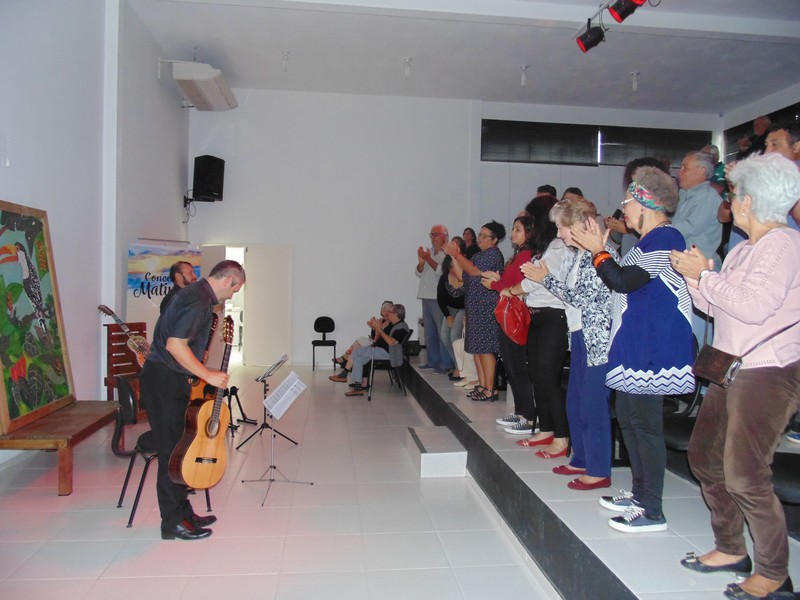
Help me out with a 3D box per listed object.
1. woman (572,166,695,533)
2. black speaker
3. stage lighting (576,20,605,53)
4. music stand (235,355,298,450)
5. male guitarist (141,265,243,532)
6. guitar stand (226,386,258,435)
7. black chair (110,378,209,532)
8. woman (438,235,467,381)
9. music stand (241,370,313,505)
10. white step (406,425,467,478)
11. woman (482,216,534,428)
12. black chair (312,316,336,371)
[{"bbox_3d":[1.099,0.213,2.735,0.560,1.660,0.500,1,1,-1],"label":"woman"},{"bbox_3d":[-3.190,-2.016,9.610,0.350,0.670,0.440,2,2,19],"label":"black speaker"},{"bbox_3d":[1.689,-2.350,5.124,0.230,0.250,0.170,-11,-1,10],"label":"stage lighting"},{"bbox_3d":[-1.165,0.883,5.124,0.480,0.790,0.480,1,1,-2],"label":"music stand"},{"bbox_3d":[-1.182,0.541,3.299,0.580,1.560,0.480,1,1,-14],"label":"male guitarist"},{"bbox_3d":[-1.560,1.063,5.641,0.350,0.430,0.380,2,2,16],"label":"guitar stand"},{"bbox_3d":[-1.527,0.905,3.666,0.540,0.860,0.430,0,2,-37],"label":"black chair"},{"bbox_3d":[0.625,0.114,6.807,0.480,1.640,0.340,2,2,30],"label":"woman"},{"bbox_3d":[-0.845,0.919,3.954,0.480,0.790,0.500,1,1,-22],"label":"music stand"},{"bbox_3d":[0.298,1.257,4.842,0.360,0.184,0.800,1,2,-7],"label":"white step"},{"bbox_3d":[0.854,0.168,4.380,0.440,1.610,0.470,1,2,-18],"label":"woman"},{"bbox_3d":[-1.270,0.729,9.746,0.420,0.880,0.500,1,2,-7],"label":"black chair"}]

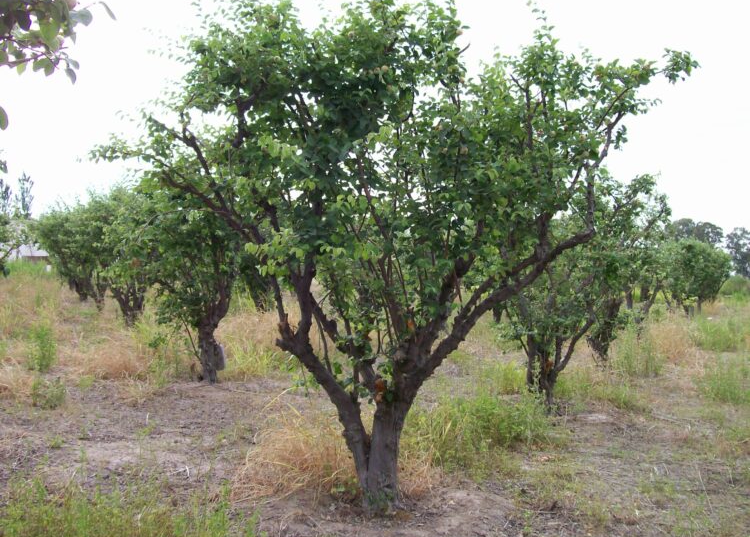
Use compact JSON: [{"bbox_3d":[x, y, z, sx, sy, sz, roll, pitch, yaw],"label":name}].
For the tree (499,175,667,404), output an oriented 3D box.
[{"bbox_3d":[2.287,0.232,8.600,1.850,2.500,1.750,0,1,0],"label":"tree"}]

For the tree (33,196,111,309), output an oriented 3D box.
[{"bbox_3d":[-8.811,-0.526,22.800,2.300,3.350,2.200,0,1,0],"label":"tree"}]

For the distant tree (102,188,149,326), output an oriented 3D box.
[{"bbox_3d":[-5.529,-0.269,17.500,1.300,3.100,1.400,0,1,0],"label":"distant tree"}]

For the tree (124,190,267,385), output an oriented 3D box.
[{"bbox_3d":[-2.174,0.183,9.500,1.750,2.450,1.700,0,1,0],"label":"tree"}]

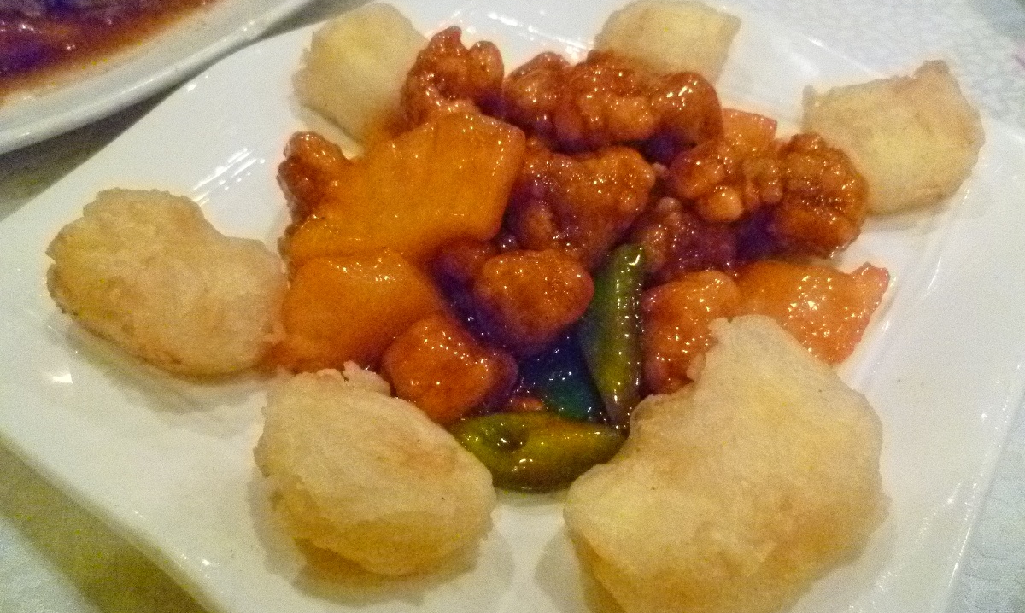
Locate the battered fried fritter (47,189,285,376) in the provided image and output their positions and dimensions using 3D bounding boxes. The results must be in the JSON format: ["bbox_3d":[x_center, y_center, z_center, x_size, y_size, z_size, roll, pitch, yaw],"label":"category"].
[{"bbox_3d":[-0.107,-0.009,0.259,0.077,0.029,0.051,26,56,16],"label":"battered fried fritter"}]

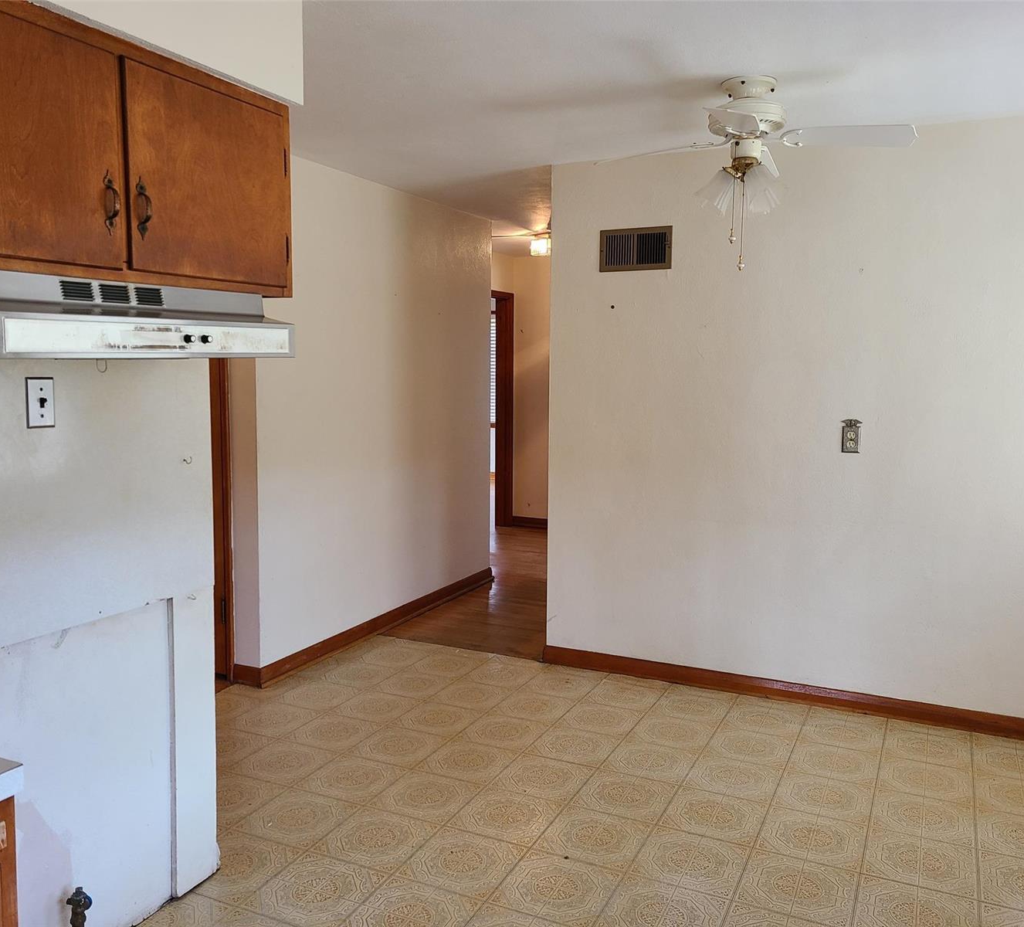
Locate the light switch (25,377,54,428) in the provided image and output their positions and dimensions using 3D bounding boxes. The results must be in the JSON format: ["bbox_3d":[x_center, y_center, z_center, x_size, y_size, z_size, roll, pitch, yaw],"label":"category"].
[{"bbox_3d":[-1.078,-0.139,2.126,0.018,0.114,0.071,3,7,25],"label":"light switch"}]

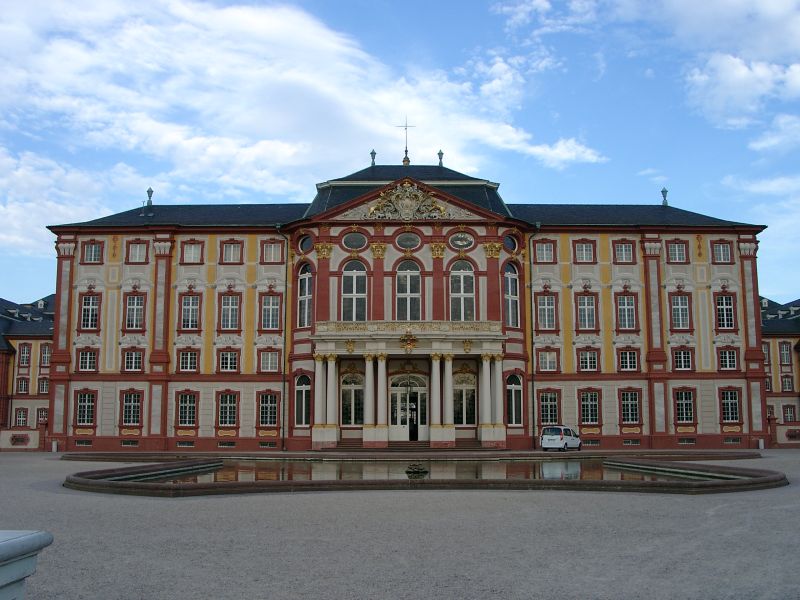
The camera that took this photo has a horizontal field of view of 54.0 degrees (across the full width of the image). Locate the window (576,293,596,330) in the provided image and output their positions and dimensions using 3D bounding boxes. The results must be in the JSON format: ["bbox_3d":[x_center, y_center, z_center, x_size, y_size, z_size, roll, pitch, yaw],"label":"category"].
[{"bbox_3d":[15.489,1.062,65.206,1.550,2.870,0.250,0,-8,0],"label":"window"}]

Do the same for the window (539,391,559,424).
[{"bbox_3d":[11.908,8.616,62.631,1.424,2.629,0.200,0,-8,-1],"label":"window"}]

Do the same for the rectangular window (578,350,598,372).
[{"bbox_3d":[15.522,5.060,64.651,1.510,1.700,0.250,0,-8,0],"label":"rectangular window"}]

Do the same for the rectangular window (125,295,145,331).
[{"bbox_3d":[-21.273,1.028,63.105,1.501,2.775,0.200,0,-8,-1],"label":"rectangular window"}]

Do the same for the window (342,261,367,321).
[{"bbox_3d":[-3.488,-0.626,60.231,1.900,4.875,0.300,0,-7,-1],"label":"window"}]

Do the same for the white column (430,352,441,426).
[{"bbox_3d":[2.607,6.475,56.587,0.721,5.203,0.721,0,-8,-1],"label":"white column"}]

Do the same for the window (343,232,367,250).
[{"bbox_3d":[-3.552,-4.617,61.892,1.952,1.366,0.200,0,-8,-1],"label":"window"}]

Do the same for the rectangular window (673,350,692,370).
[{"bbox_3d":[23.032,4.928,63.953,1.380,1.650,0.250,0,-8,-1],"label":"rectangular window"}]

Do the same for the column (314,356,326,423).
[{"bbox_3d":[-5.783,6.456,56.877,0.723,5.092,0.723,0,-7,-1],"label":"column"}]

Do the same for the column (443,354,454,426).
[{"bbox_3d":[3.603,6.646,58.013,0.760,5.246,0.760,0,-8,-1],"label":"column"}]

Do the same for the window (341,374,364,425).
[{"bbox_3d":[-3.540,7.479,59.192,1.792,3.931,0.300,0,-7,-1],"label":"window"}]

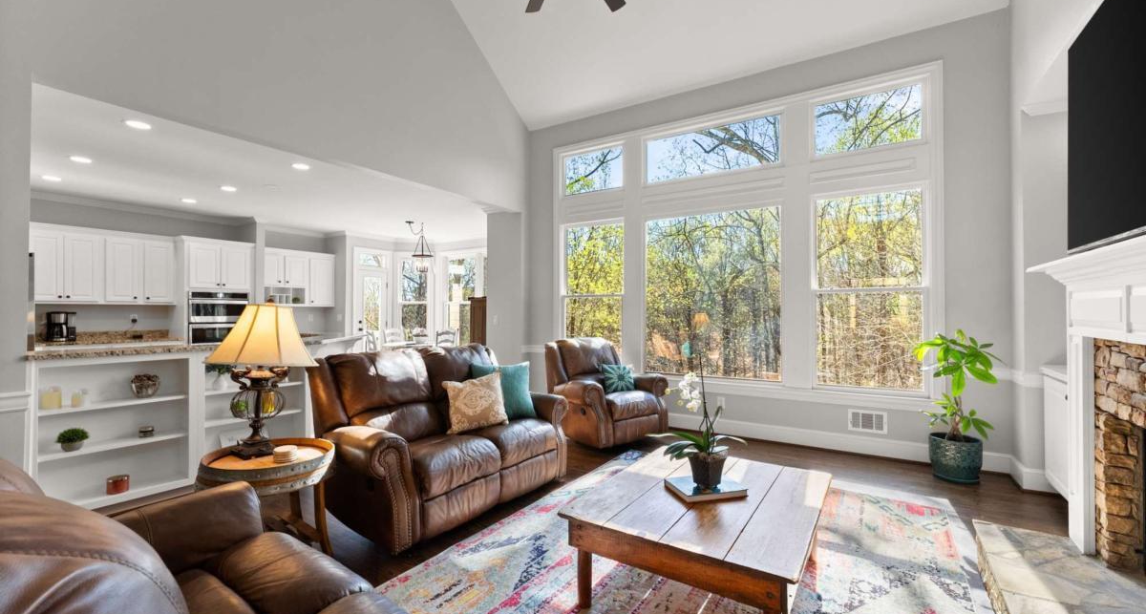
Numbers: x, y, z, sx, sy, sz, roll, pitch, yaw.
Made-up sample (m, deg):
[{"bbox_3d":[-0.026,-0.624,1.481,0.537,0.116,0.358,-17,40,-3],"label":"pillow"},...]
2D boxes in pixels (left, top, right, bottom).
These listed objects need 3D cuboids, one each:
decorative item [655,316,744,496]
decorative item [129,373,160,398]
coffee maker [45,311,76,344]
[{"bbox_3d":[0.630,0.546,2.200,0.460,0.680,0.370,0,-1,32],"label":"decorative item"},{"bbox_3d":[-3.070,0.572,3.203,0.155,0.170,0.155,0,-1,32],"label":"decorative item"},{"bbox_3d":[-6.440,0.250,5.597,0.240,0.360,0.250,-1,-1,31],"label":"coffee maker"}]

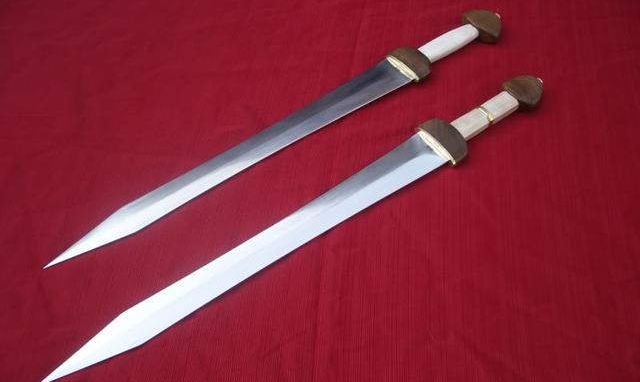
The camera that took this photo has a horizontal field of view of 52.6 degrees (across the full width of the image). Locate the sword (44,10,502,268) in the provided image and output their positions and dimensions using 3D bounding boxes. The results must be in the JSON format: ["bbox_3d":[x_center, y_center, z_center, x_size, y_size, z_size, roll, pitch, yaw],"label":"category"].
[{"bbox_3d":[-0.016,-0.091,0.852,0.731,0.038,0.072,-31,56,-22],"label":"sword"}]

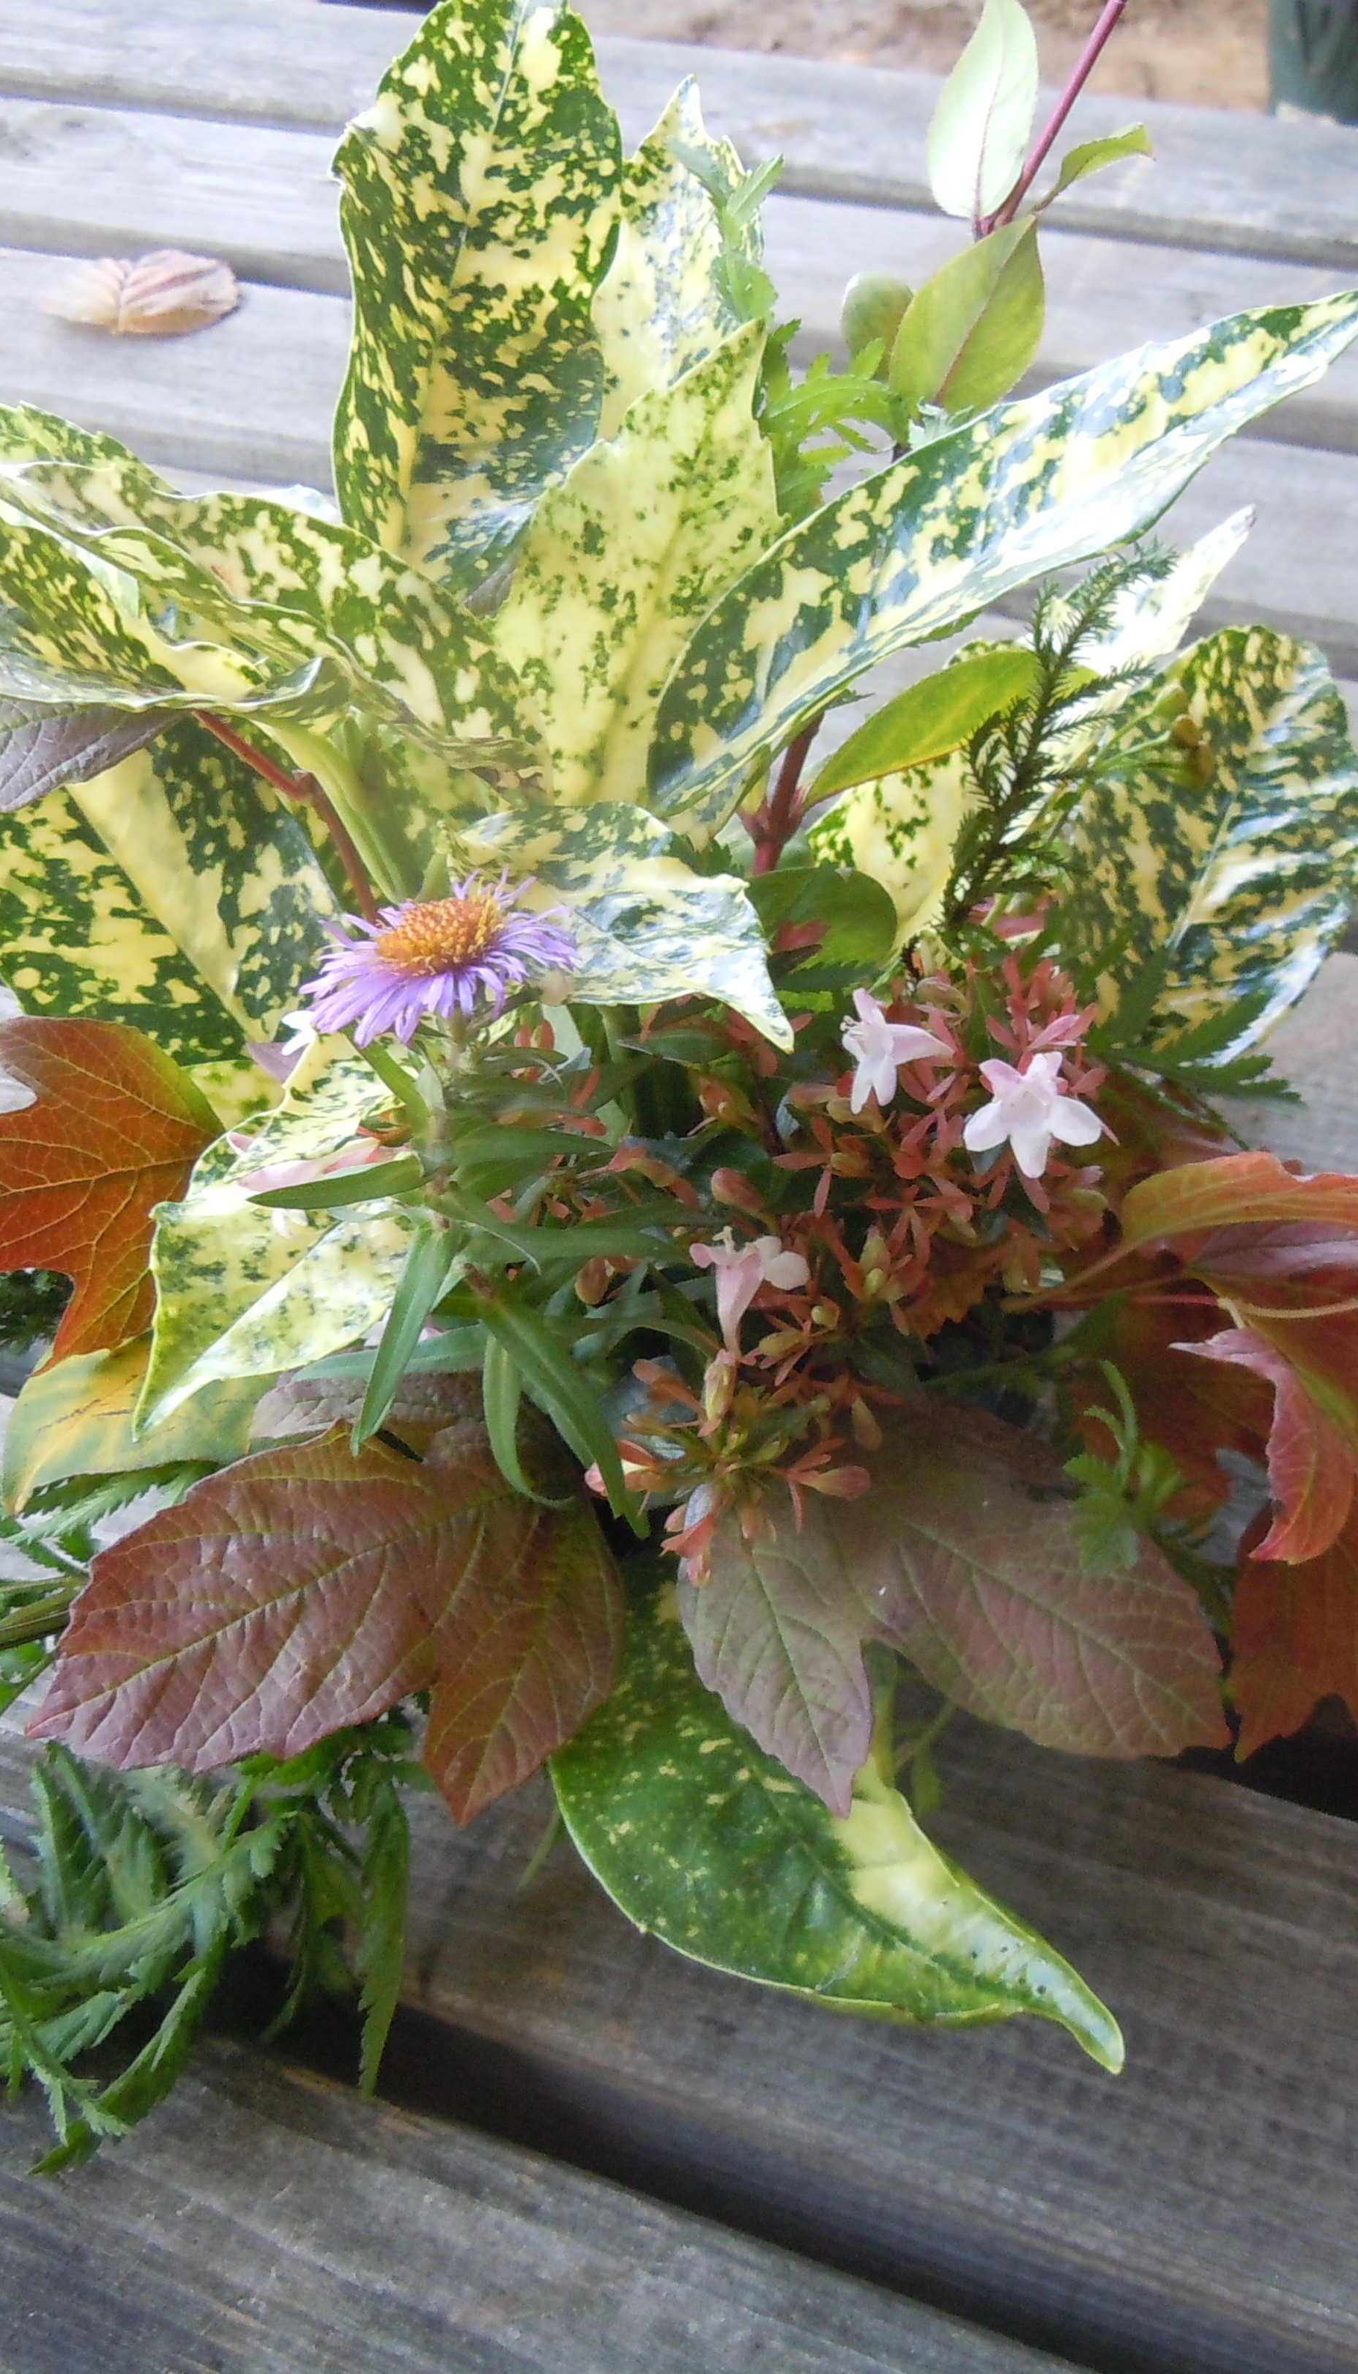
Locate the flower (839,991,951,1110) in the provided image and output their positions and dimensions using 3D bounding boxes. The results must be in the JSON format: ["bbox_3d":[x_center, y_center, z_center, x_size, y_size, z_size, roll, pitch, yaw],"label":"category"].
[{"bbox_3d":[0.033,-0.021,0.465,0.017,0.017,0.016,13,20,-48],"label":"flower"}]

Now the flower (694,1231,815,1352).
[{"bbox_3d":[0.010,0.015,0.430,0.017,0.018,0.017,3,57,-7],"label":"flower"}]

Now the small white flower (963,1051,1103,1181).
[{"bbox_3d":[0.053,-0.010,0.471,0.022,0.013,0.020,0,79,-5],"label":"small white flower"}]

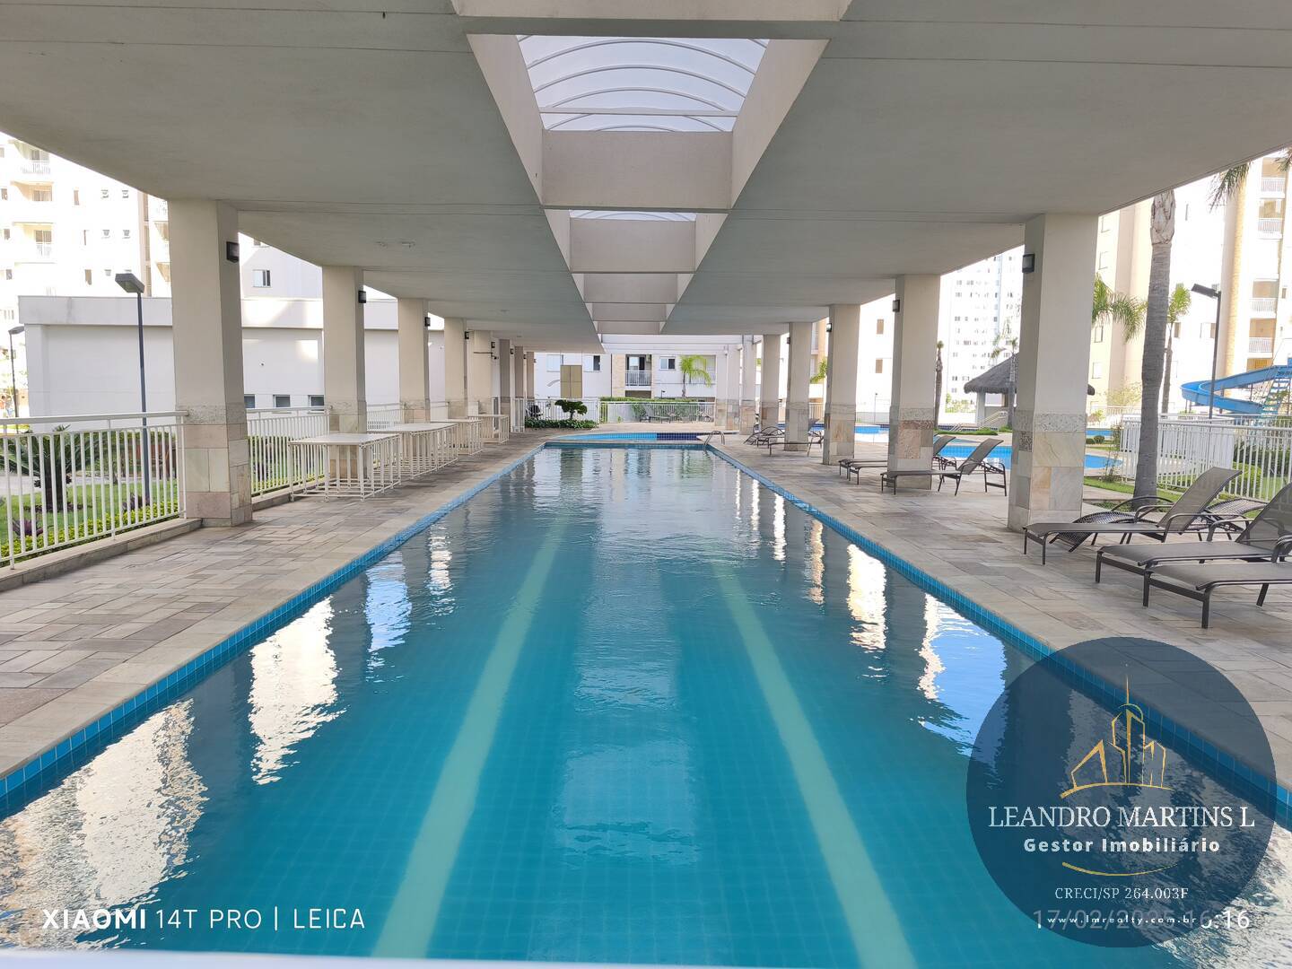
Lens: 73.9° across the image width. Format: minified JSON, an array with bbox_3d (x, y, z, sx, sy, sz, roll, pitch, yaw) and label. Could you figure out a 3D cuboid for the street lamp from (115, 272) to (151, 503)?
[{"bbox_3d":[-6.580,-1.193,11.090,0.225,3.063,0.420,1,6,-1],"label":"street lamp"}]

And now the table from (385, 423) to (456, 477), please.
[{"bbox_3d":[-4.969,-0.797,18.543,1.025,0.867,4.990,0,6,-2],"label":"table"}]

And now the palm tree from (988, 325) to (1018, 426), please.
[{"bbox_3d":[19.902,-5.884,46.583,2.240,5.680,2.240,1,6,-2],"label":"palm tree"}]

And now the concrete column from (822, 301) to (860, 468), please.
[{"bbox_3d":[4.324,-2.168,18.954,0.549,3.492,0.480,1,6,-1],"label":"concrete column"}]

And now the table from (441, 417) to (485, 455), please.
[{"bbox_3d":[-5.094,-1.324,23.591,1.024,0.859,2.400,1,6,-2],"label":"table"}]

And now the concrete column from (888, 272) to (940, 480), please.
[{"bbox_3d":[4.439,-1.680,14.279,0.549,3.492,0.480,1,6,-1],"label":"concrete column"}]

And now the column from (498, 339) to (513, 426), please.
[{"bbox_3d":[-5.837,-3.993,35.243,0.589,3.749,0.540,1,6,-2],"label":"column"}]

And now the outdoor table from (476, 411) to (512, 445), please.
[{"bbox_3d":[-4.715,-1.723,26.482,0.975,0.825,2.190,1,6,-1],"label":"outdoor table"}]

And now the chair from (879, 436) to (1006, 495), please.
[{"bbox_3d":[5.022,-0.300,14.536,1.920,0.920,0.632,0,6,-5],"label":"chair"}]

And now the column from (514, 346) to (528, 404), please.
[{"bbox_3d":[-5.495,-4.201,37.307,0.480,3.492,0.480,1,6,-1],"label":"column"}]

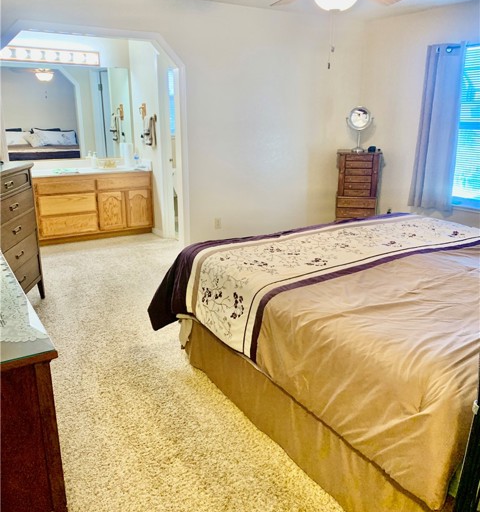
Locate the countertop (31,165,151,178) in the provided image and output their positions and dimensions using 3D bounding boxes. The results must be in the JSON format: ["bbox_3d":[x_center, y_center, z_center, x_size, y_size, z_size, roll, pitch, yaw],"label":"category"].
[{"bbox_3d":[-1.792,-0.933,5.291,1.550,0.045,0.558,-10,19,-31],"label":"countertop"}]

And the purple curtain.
[{"bbox_3d":[2.037,-1.288,4.936,0.120,1.649,0.508,-10,19,-31],"label":"purple curtain"}]

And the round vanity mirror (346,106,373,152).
[{"bbox_3d":[1.324,-1.400,5.347,0.290,0.485,0.150,2,16,6],"label":"round vanity mirror"}]

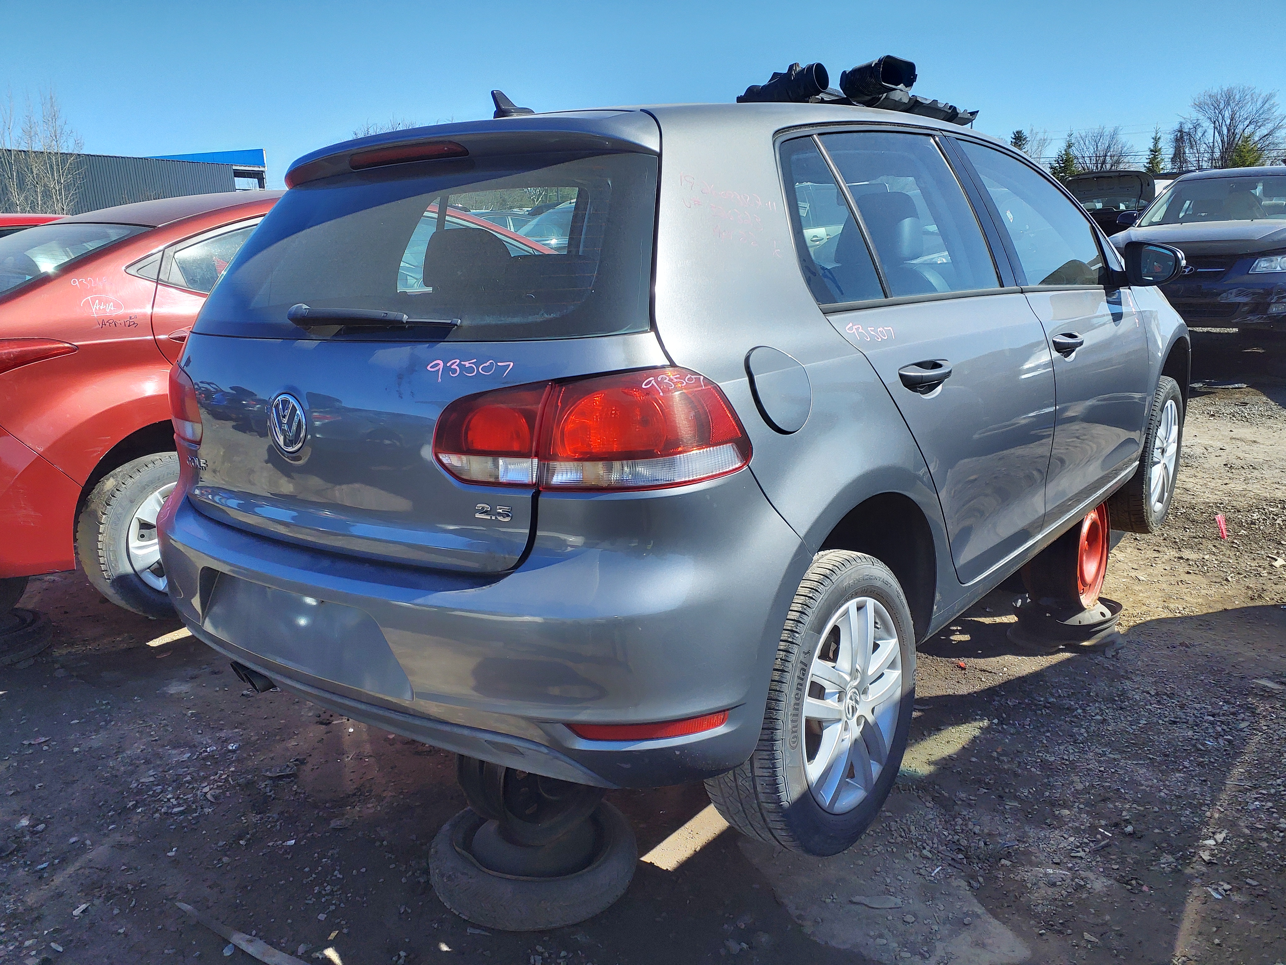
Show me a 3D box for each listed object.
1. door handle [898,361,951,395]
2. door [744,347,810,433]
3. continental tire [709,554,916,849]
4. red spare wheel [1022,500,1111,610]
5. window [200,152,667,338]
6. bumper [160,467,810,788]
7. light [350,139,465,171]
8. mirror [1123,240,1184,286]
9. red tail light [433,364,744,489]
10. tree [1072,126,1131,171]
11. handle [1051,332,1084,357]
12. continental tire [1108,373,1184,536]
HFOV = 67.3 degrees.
[{"bbox_3d":[0.575,-0.217,1.920,0.050,0.060,0.210,7,17,38],"label":"door handle"},{"bbox_3d":[0.223,-0.151,1.578,0.162,0.150,0.030,-17,11,-39],"label":"door"},{"bbox_3d":[0.375,0.458,2.064,0.212,0.630,0.630,7,17,38],"label":"continental tire"},{"bbox_3d":[1.539,0.226,3.549,0.190,0.434,0.434,7,17,38],"label":"red spare wheel"},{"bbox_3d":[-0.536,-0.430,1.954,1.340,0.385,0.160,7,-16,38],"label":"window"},{"bbox_3d":[-0.534,0.184,2.046,1.750,0.530,0.490,7,17,38],"label":"bumper"},{"bbox_3d":[-0.488,-0.659,1.979,0.370,0.036,0.045,7,17,38],"label":"light"},{"bbox_3d":[1.624,-0.705,3.083,0.215,0.150,0.120,7,17,38],"label":"mirror"},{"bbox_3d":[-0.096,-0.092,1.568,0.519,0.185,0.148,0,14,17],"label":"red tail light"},{"bbox_3d":[26.116,-16.447,55.000,3.900,7.900,3.900,-3,13,0],"label":"tree"},{"bbox_3d":[1.183,-0.389,2.657,0.050,0.060,0.210,7,17,38],"label":"handle"},{"bbox_3d":[2.037,-0.116,3.953,0.212,0.630,0.630,7,17,39],"label":"continental tire"}]

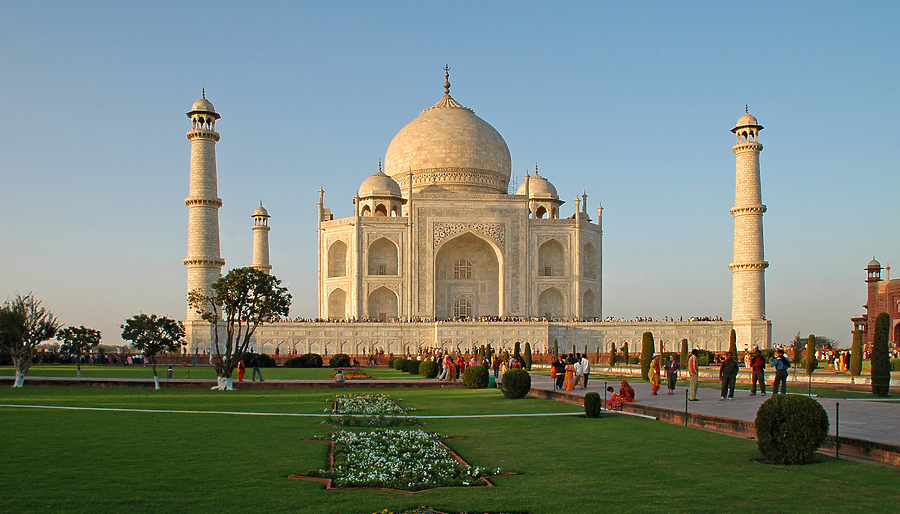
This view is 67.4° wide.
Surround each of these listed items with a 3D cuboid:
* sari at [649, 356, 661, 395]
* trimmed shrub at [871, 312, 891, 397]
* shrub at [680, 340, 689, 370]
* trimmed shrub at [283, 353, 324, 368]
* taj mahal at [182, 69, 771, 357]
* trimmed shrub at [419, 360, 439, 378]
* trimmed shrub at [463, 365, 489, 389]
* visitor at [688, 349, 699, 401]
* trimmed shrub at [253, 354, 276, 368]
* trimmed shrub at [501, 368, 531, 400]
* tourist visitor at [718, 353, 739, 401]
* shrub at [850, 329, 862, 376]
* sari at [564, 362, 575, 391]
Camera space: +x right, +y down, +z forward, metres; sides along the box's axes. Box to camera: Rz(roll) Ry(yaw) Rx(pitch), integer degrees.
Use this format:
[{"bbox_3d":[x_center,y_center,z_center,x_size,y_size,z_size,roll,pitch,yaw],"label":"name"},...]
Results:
[{"bbox_3d":[8.419,4.796,27.626,0.450,1.667,0.500,-2,-9,12],"label":"sari"},{"bbox_3d":[17.078,3.872,26.750,0.774,3.298,0.774,0,-9,0],"label":"trimmed shrub"},{"bbox_3d":[23.648,9.832,68.000,0.750,3.200,0.750,-1,-9,9],"label":"shrub"},{"bbox_3d":[-21.726,15.379,100.000,5.400,2.150,3.200,-1,-9,9],"label":"trimmed shrub"},{"bbox_3d":[-0.090,-11.180,157.160,97.000,68.000,97.000,1,-9,-9],"label":"taj mahal"},{"bbox_3d":[-1.638,8.699,52.099,1.507,1.311,1.507,0,-9,0],"label":"trimmed shrub"},{"bbox_3d":[1.555,7.261,40.800,1.550,1.420,1.550,-1,-9,9],"label":"trimmed shrub"},{"bbox_3d":[8.244,3.997,22.800,0.360,1.720,0.480,1,-9,-9],"label":"visitor"},{"bbox_3d":[-27.510,15.468,100.000,3.500,2.050,3.000,-1,-9,9],"label":"trimmed shrub"},{"bbox_3d":[3.119,6.050,32.107,1.381,1.414,1.381,0,-9,0],"label":"trimmed shrub"},{"bbox_3d":[9.541,4.094,23.100,0.620,1.660,0.380,-4,-9,23],"label":"tourist visitor"},{"bbox_3d":[28.484,6.729,47.249,0.806,3.281,0.806,0,-9,0],"label":"shrub"},{"bbox_3d":[5.419,5.405,30.500,0.500,1.380,0.380,-3,-9,20],"label":"sari"}]

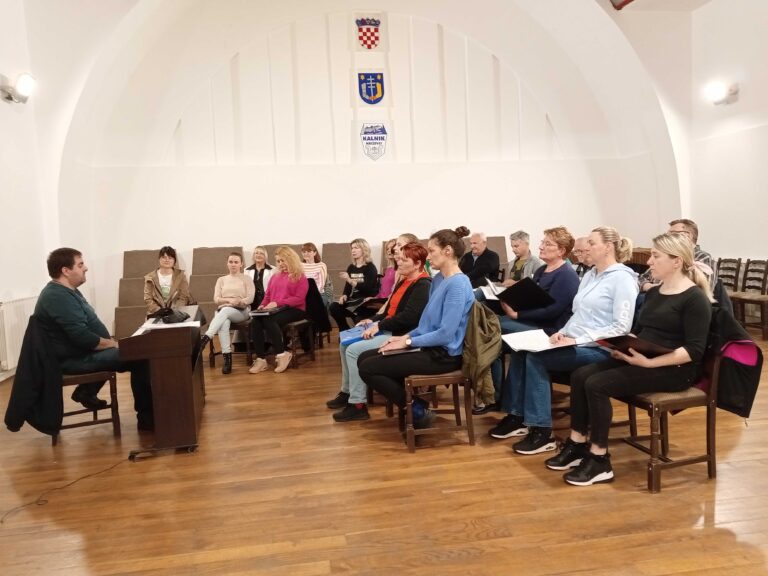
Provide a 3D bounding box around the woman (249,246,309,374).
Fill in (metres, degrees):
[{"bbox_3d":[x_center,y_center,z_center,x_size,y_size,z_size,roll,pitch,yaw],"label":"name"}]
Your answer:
[{"bbox_3d":[-1.121,0.221,6.785,0.550,1.280,0.850,0,4,33],"label":"woman"}]

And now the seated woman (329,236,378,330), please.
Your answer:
[{"bbox_3d":[-0.364,0.143,6.993,0.800,1.340,0.520,-6,5,-44],"label":"seated woman"}]

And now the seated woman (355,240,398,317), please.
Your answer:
[{"bbox_3d":[-0.003,0.150,6.804,0.820,1.320,0.520,-6,5,-41],"label":"seated woman"}]

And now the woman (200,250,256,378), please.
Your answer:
[{"bbox_3d":[-1.700,0.254,6.896,0.560,1.250,0.850,-3,4,0],"label":"woman"}]

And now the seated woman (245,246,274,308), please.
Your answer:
[{"bbox_3d":[-1.474,0.144,7.483,0.500,1.270,0.720,-3,5,-12],"label":"seated woman"}]

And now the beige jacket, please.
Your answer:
[{"bbox_3d":[-2.437,0.121,7.056,0.540,0.660,0.380,-4,4,-14],"label":"beige jacket"}]

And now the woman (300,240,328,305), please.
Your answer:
[{"bbox_3d":[-0.916,0.100,8.121,0.520,1.330,0.800,-2,4,9],"label":"woman"}]

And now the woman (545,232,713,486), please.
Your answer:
[{"bbox_3d":[1.276,0.358,3.304,0.750,1.280,0.520,-4,5,-15],"label":"woman"}]

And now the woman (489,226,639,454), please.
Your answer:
[{"bbox_3d":[1.104,0.297,3.931,0.920,1.300,0.520,-4,4,-15],"label":"woman"}]

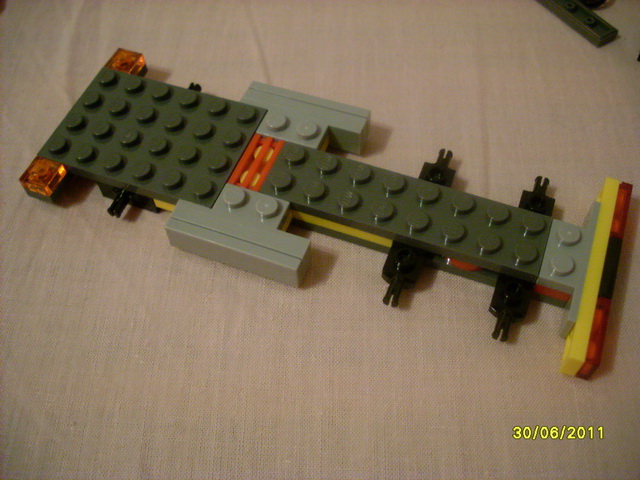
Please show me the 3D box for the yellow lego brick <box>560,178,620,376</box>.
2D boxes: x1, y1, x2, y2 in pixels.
[{"bbox_3d":[0.058,0.007,0.151,0.003,0.008,0.048,17,60,14],"label":"yellow lego brick"}]

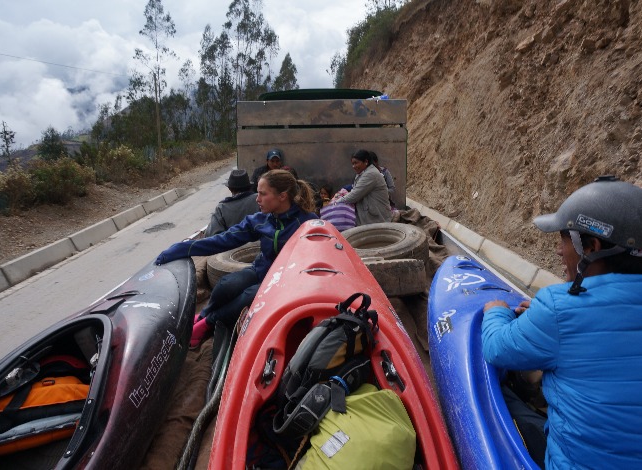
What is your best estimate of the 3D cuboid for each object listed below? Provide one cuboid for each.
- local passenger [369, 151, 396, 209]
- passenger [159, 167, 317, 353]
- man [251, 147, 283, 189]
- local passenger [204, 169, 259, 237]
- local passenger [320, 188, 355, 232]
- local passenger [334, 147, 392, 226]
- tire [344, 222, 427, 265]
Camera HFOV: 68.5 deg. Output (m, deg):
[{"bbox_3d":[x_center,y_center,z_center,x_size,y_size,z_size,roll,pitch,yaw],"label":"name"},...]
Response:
[{"bbox_3d":[0.632,-0.469,5.224,0.450,0.900,0.520,4,11,24],"label":"local passenger"},{"bbox_3d":[-0.444,0.095,2.420,0.740,0.850,0.680,-9,13,-40],"label":"passenger"},{"bbox_3d":[-0.526,-0.506,5.414,0.520,0.950,0.600,0,10,0],"label":"man"},{"bbox_3d":[-0.681,-0.175,4.470,0.530,0.900,0.620,4,11,21],"label":"local passenger"},{"bbox_3d":[0.145,-0.234,4.700,0.420,0.600,0.450,3,10,17],"label":"local passenger"},{"bbox_3d":[0.415,-0.388,4.658,0.660,0.900,0.460,-3,10,-14],"label":"local passenger"},{"bbox_3d":[0.516,0.147,4.112,0.830,0.230,0.830,-8,21,0],"label":"tire"}]

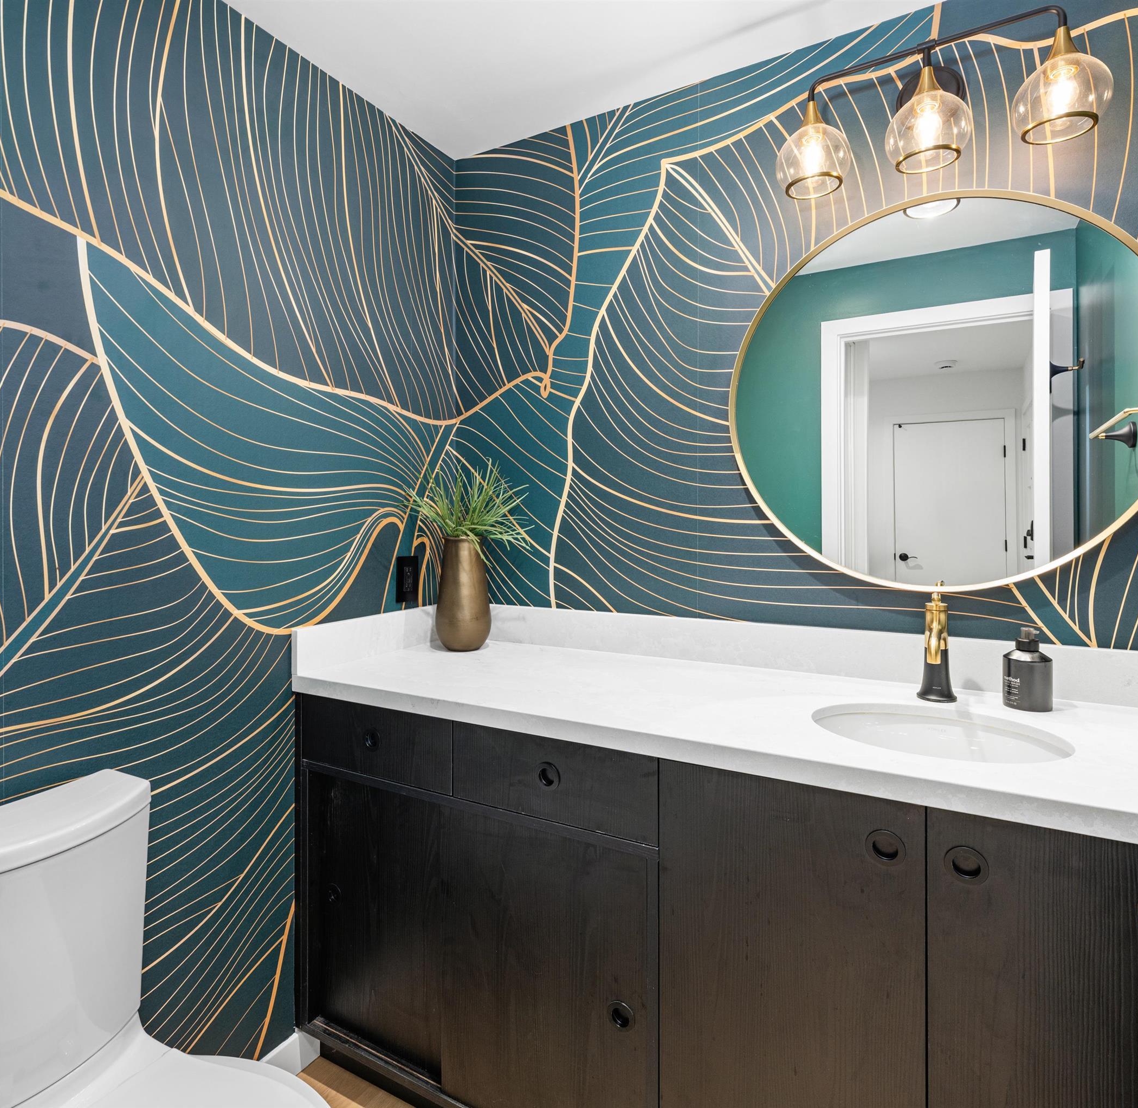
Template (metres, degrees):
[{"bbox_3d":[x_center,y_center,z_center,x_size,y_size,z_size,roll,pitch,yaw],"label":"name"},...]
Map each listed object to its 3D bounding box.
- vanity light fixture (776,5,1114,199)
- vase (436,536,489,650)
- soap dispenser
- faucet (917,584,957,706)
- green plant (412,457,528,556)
[{"bbox_3d":[0.724,-0.883,1.304,0.580,0.300,0.208,1,2,28],"label":"vanity light fixture"},{"bbox_3d":[-0.295,0.110,1.814,0.155,0.312,0.155,0,2,0],"label":"vase"},{"bbox_3d":[0.886,0.218,1.244,0.079,0.151,0.079,0,2,-9],"label":"soap dispenser"},{"bbox_3d":[0.718,0.182,1.254,0.071,0.220,0.172,1,2,28],"label":"faucet"},{"bbox_3d":[-0.279,-0.128,1.794,0.330,0.265,0.310,0,2,0],"label":"green plant"}]

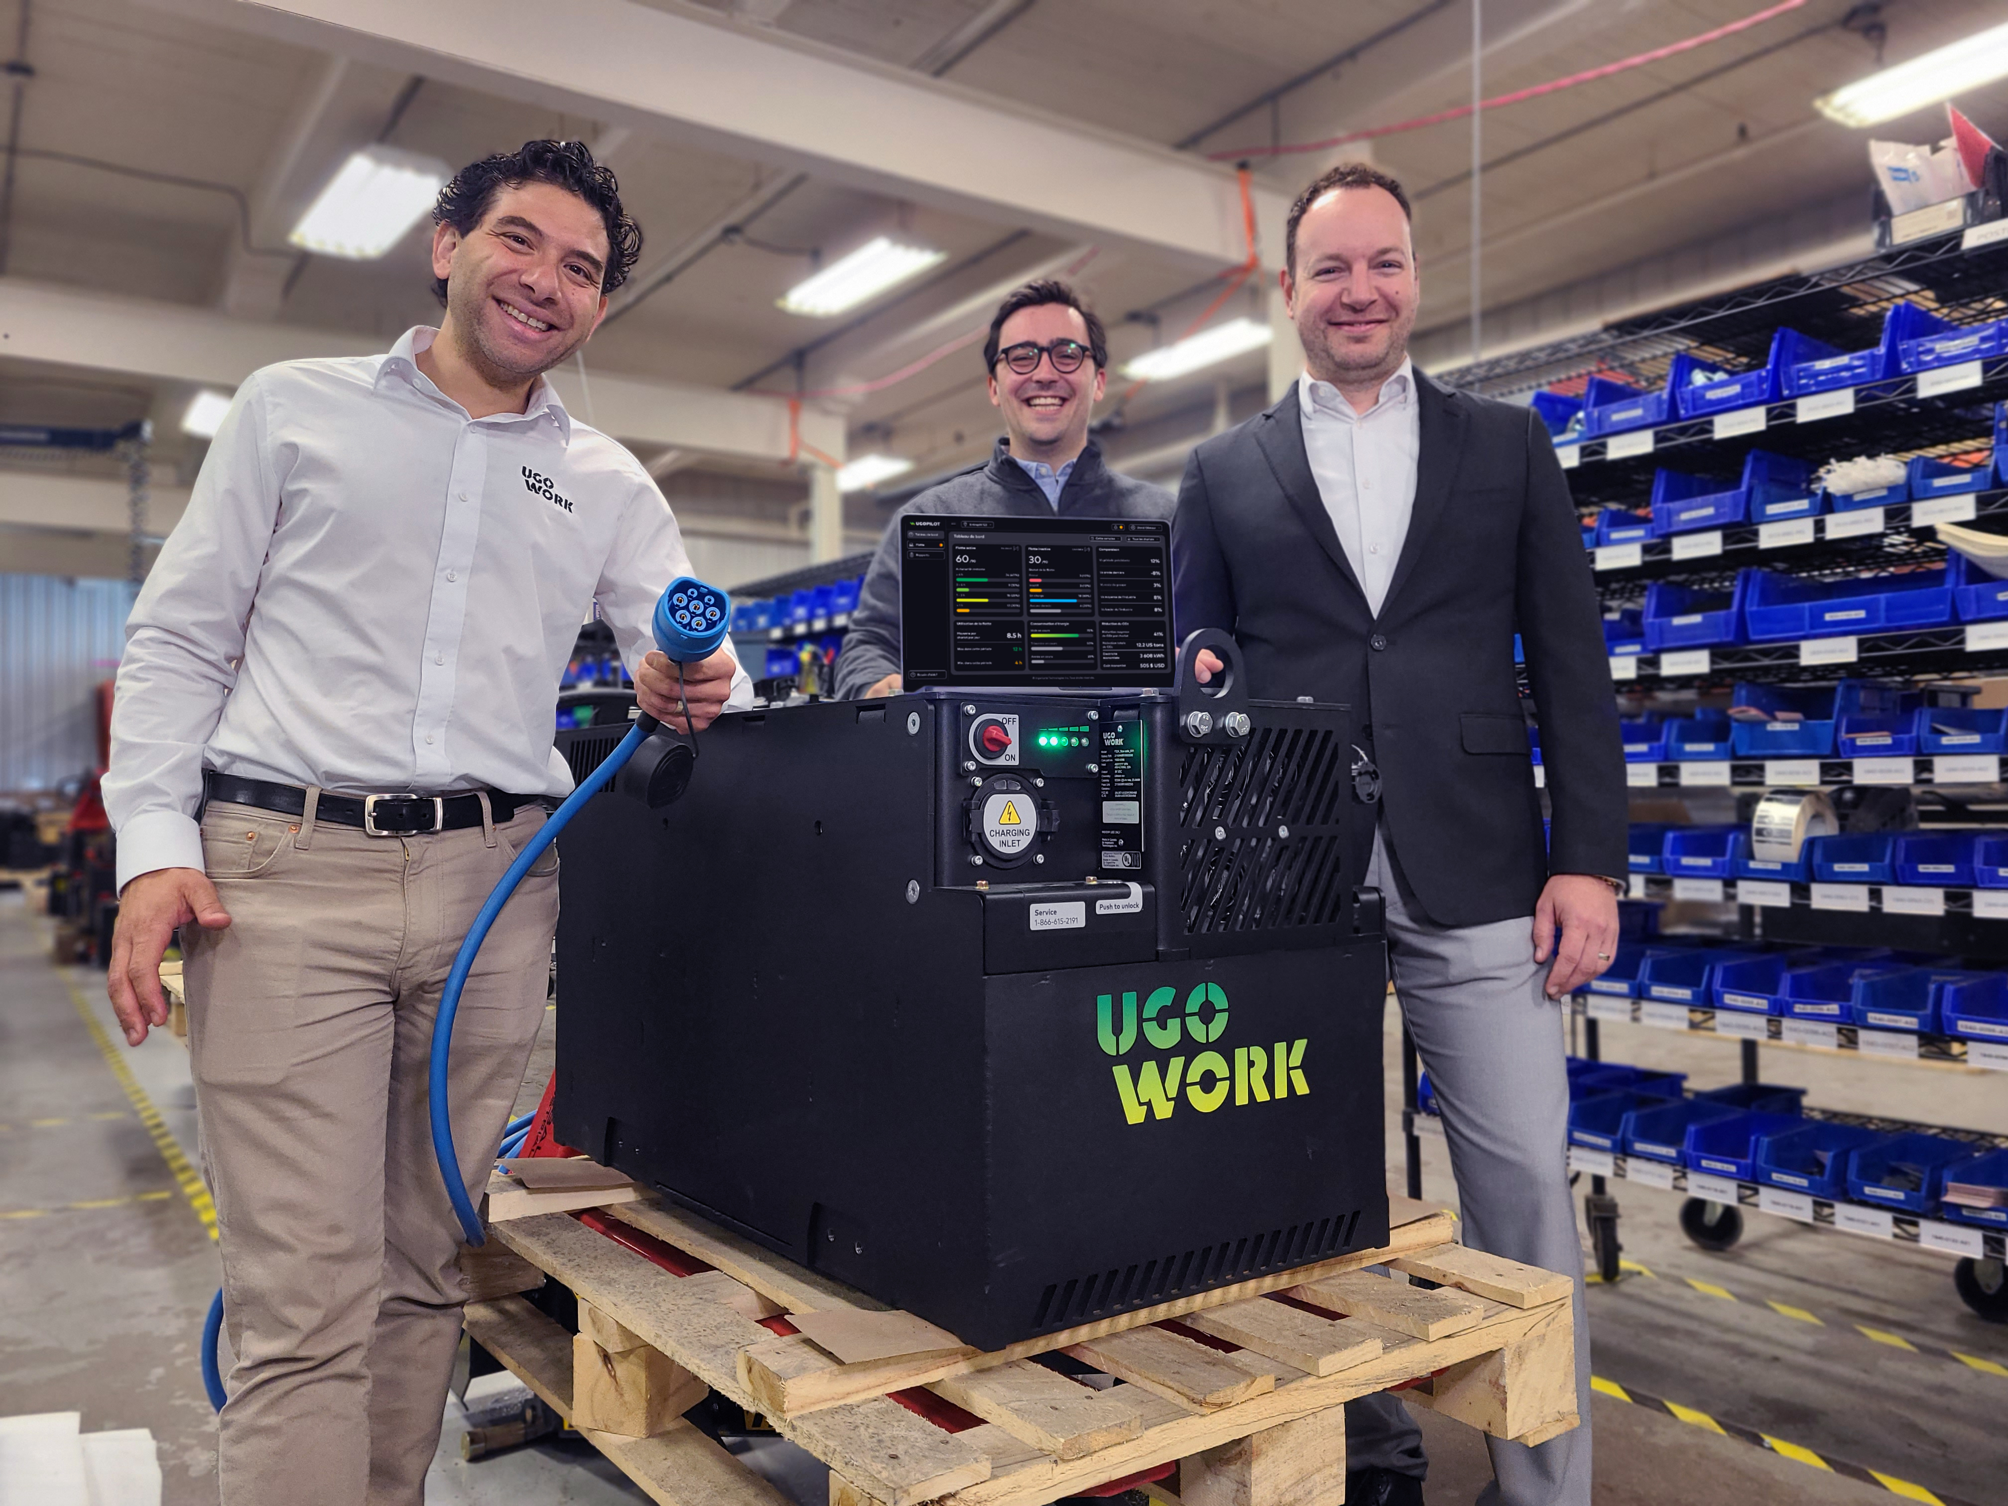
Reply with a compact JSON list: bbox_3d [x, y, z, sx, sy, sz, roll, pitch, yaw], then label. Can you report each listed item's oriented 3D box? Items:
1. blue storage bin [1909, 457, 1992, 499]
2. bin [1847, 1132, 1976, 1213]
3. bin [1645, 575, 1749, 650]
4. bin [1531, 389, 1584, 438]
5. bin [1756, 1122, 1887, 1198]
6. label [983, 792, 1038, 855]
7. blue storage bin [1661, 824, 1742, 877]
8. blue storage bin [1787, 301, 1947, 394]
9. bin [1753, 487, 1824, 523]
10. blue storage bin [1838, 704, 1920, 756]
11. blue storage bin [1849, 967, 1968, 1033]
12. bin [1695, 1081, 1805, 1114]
[{"bbox_3d":[1.357,-0.375,2.098,0.187,0.070,0.105,1,-2,-37],"label":"blue storage bin"},{"bbox_3d":[1.302,0.604,2.156,0.187,0.070,0.105,1,-2,-37],"label":"bin"},{"bbox_3d":[1.170,-0.214,2.417,0.277,0.114,0.142,1,-2,-37],"label":"bin"},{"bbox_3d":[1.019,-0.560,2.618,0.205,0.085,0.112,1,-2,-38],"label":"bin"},{"bbox_3d":[1.225,0.608,2.258,0.187,0.070,0.105,1,-2,-37],"label":"bin"},{"bbox_3d":[0.006,0.066,1.386,0.061,0.056,0.005,1,-2,-38],"label":"label"},{"bbox_3d":[1.141,0.160,2.376,0.187,0.070,0.105,1,-2,-37],"label":"blue storage bin"},{"bbox_3d":[1.300,-0.574,2.251,0.277,0.114,0.142,1,-2,-37],"label":"blue storage bin"},{"bbox_3d":[1.243,-0.384,2.314,0.187,0.070,0.105,1,-2,-38],"label":"bin"},{"bbox_3d":[1.318,-0.028,2.209,0.187,0.070,0.105,1,-2,-38],"label":"blue storage bin"},{"bbox_3d":[1.327,0.356,2.188,0.187,0.070,0.105,1,-2,-38],"label":"blue storage bin"},{"bbox_3d":[1.275,0.616,2.581,0.187,0.070,0.105,1,-2,-37],"label":"bin"}]

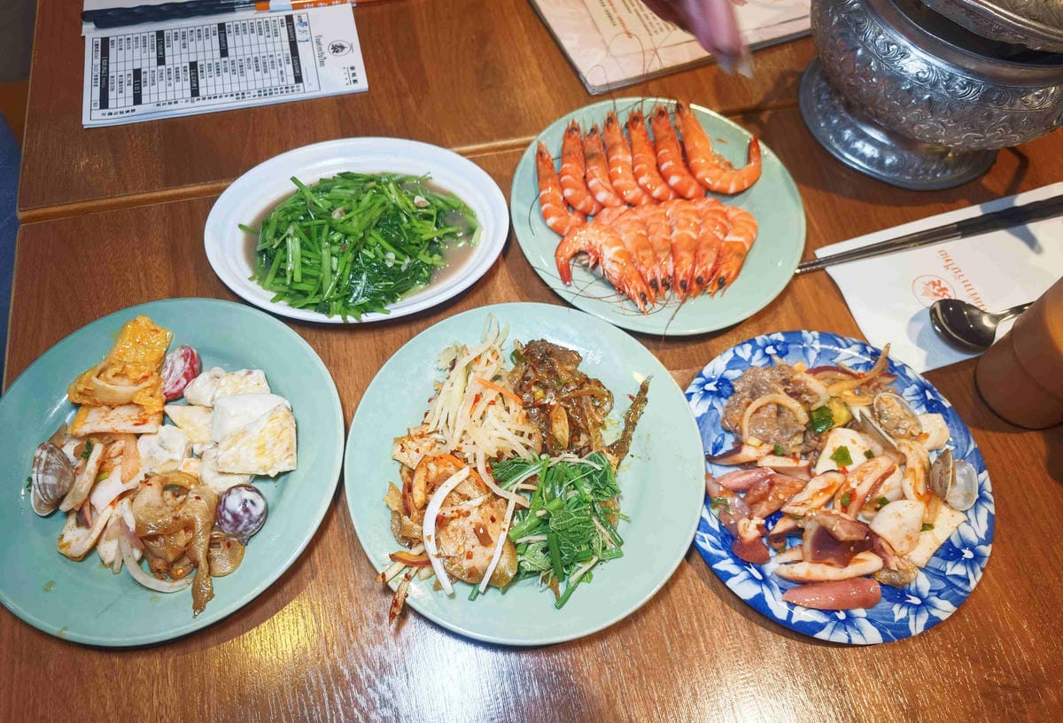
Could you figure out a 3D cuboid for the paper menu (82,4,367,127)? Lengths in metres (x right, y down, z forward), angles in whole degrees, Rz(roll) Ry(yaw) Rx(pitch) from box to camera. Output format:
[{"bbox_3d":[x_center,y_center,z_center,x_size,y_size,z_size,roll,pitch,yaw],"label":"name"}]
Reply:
[{"bbox_3d":[-0.240,-0.236,0.555,0.209,0.004,0.101,-10,65,-8],"label":"paper menu"}]

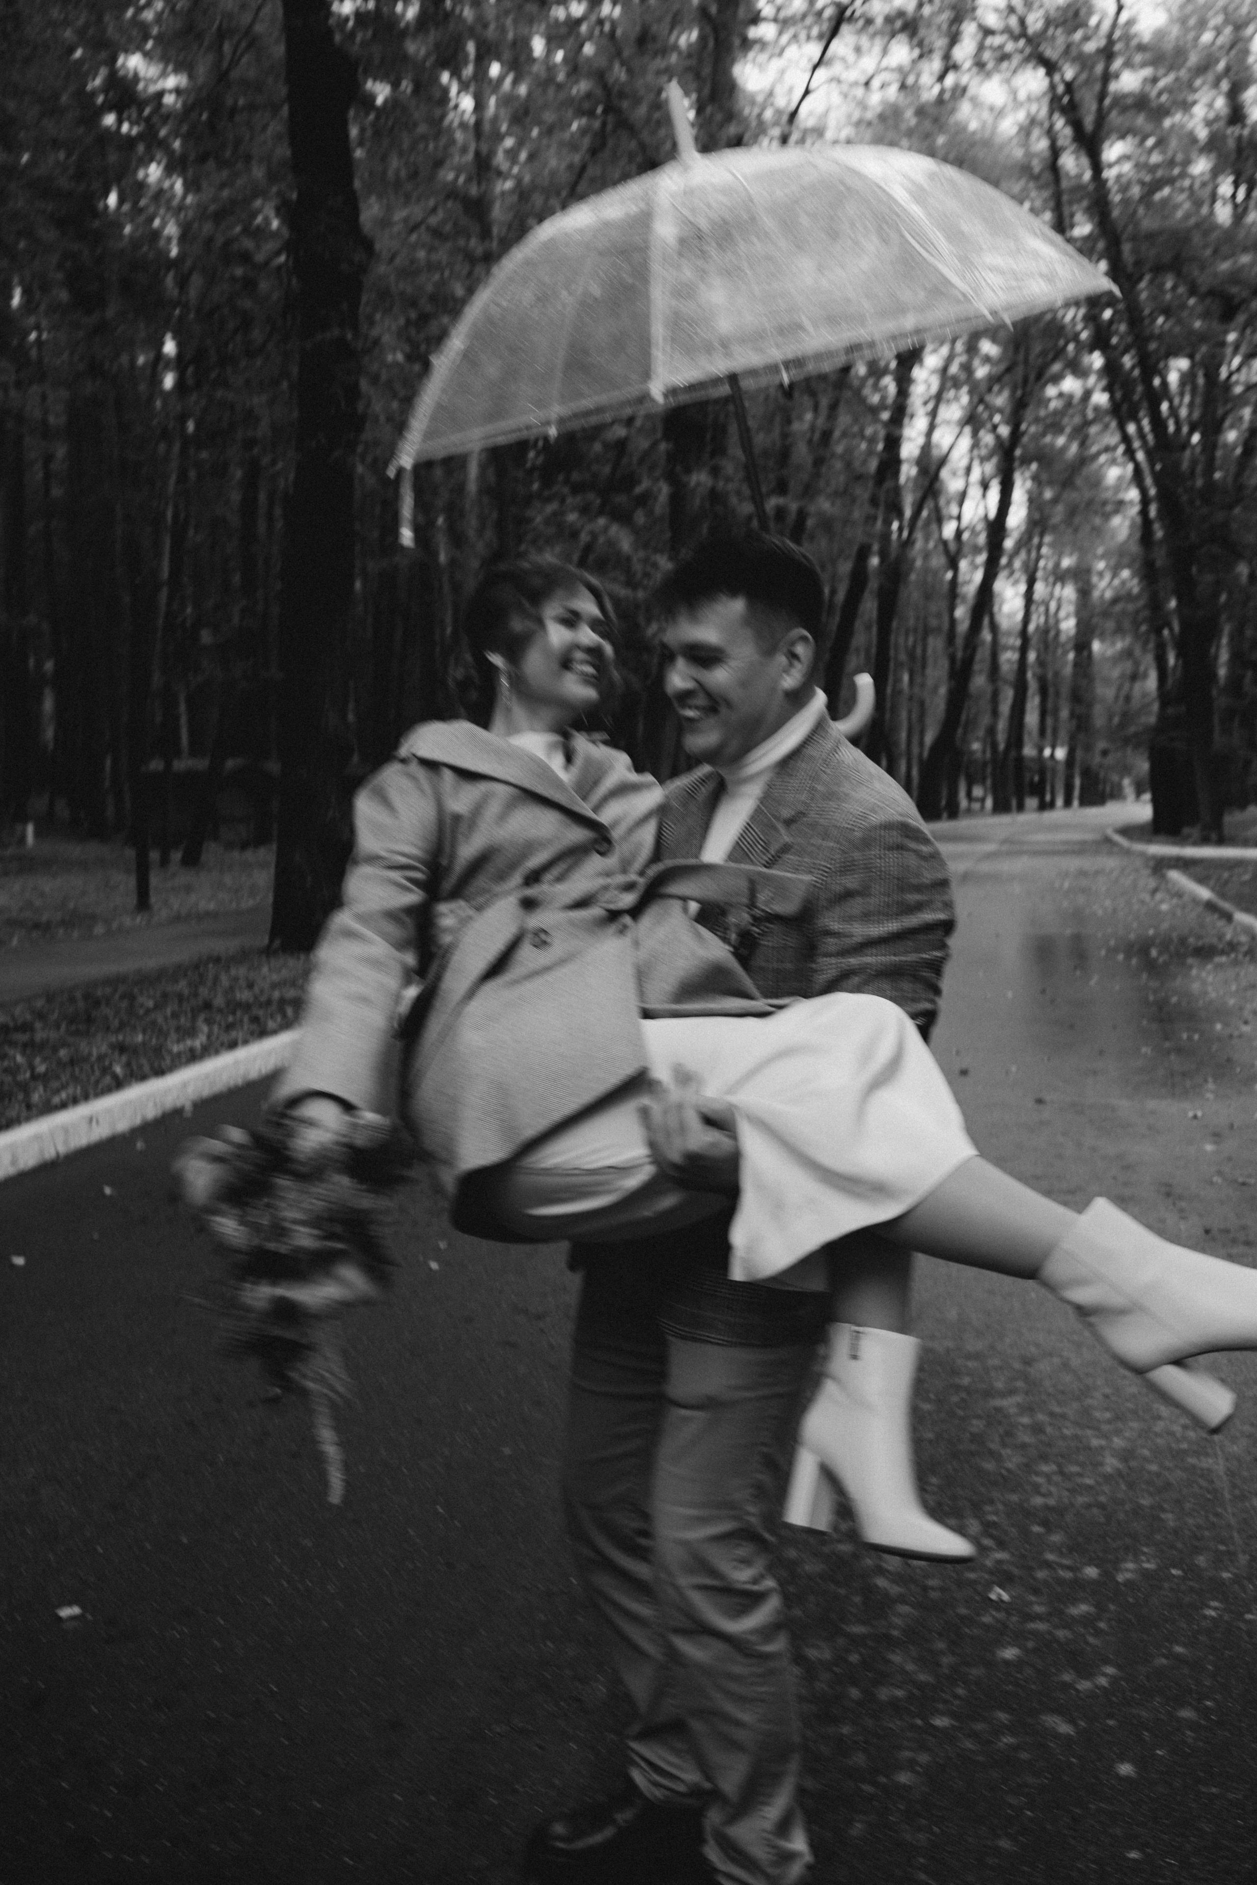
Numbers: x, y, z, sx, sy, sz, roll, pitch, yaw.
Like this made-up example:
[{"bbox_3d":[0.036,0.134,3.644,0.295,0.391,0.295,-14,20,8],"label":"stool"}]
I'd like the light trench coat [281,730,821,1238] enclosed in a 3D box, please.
[{"bbox_3d":[-0.102,0.044,2.140,0.480,0.590,0.430,-3,5,-38],"label":"light trench coat"}]

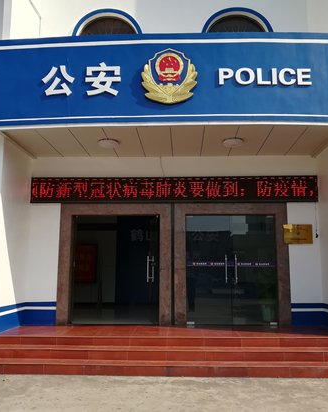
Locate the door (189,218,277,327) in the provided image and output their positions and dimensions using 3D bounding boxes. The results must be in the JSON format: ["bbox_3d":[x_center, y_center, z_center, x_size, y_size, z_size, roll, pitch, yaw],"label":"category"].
[{"bbox_3d":[1.373,1.289,8.388,1.834,2.201,0.070,0,-8,2],"label":"door"}]

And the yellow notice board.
[{"bbox_3d":[2.739,0.586,8.409,0.581,0.393,0.030,0,-8,2],"label":"yellow notice board"}]

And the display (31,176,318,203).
[{"bbox_3d":[0.201,-0.331,8.574,5.907,0.536,0.110,0,-8,2],"label":"display"}]

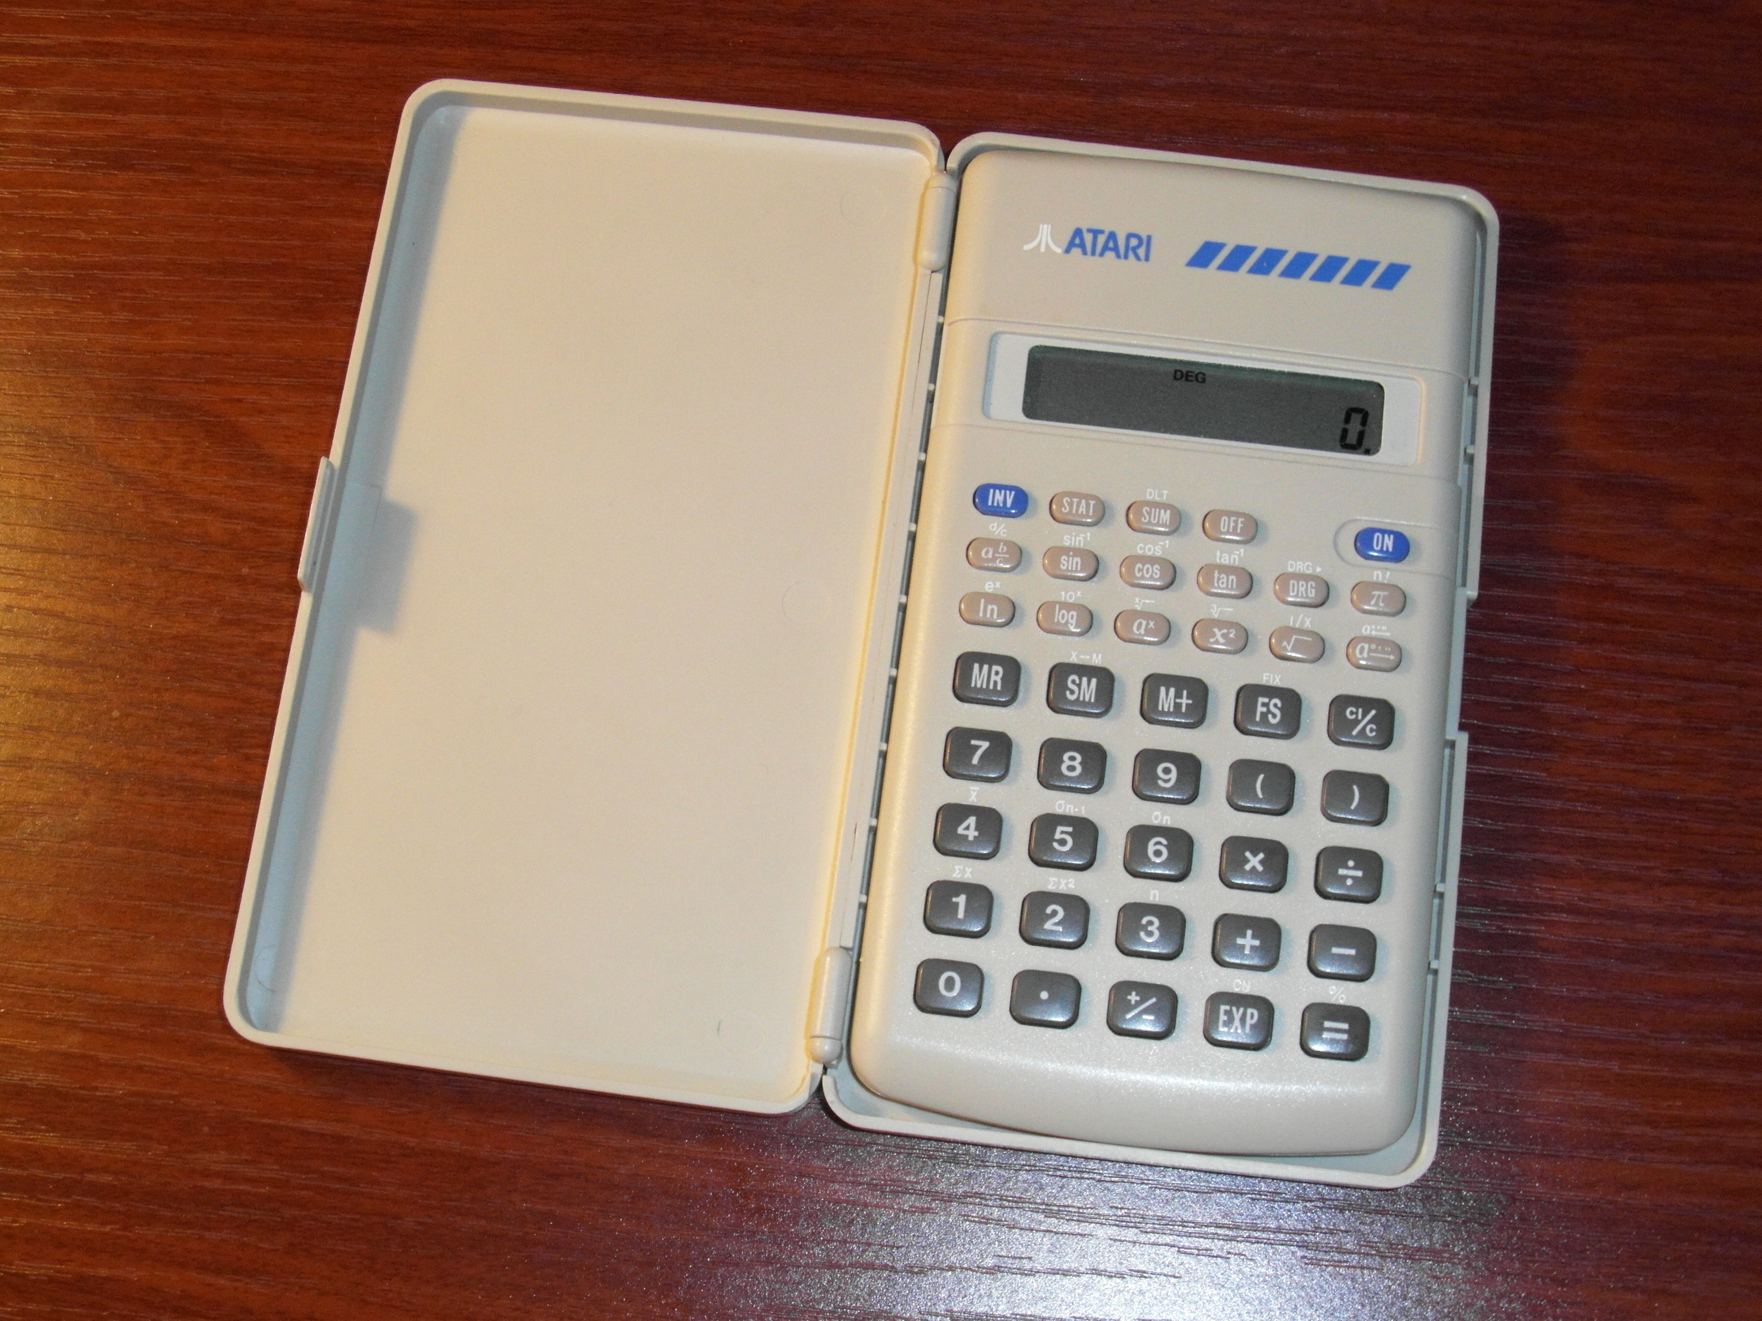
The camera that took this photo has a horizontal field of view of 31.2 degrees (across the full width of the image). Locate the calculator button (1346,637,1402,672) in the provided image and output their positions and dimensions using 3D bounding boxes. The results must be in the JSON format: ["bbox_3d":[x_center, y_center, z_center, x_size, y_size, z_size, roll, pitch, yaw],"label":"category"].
[{"bbox_3d":[0.066,-0.001,0.424,0.007,0.002,0.004,7,74,3],"label":"calculator button"}]

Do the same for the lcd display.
[{"bbox_3d":[0.043,-0.035,0.422,0.048,0.002,0.011,7,71,3],"label":"lcd display"}]

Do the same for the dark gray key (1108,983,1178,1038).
[{"bbox_3d":[0.033,0.044,0.394,0.009,0.002,0.007,7,71,3],"label":"dark gray key"}]

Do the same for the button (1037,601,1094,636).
[{"bbox_3d":[0.024,-0.005,0.405,0.007,0.002,0.004,6,72,3],"label":"button"}]

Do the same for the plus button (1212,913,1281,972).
[{"bbox_3d":[0.045,0.035,0.392,0.009,0.002,0.007,6,72,3],"label":"plus button"}]

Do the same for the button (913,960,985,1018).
[{"bbox_3d":[0.009,0.043,0.412,0.009,0.003,0.007,7,74,3],"label":"button"}]

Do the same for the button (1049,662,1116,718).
[{"bbox_3d":[0.027,0.004,0.423,0.009,0.003,0.007,7,74,3],"label":"button"}]

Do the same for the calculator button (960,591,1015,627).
[{"bbox_3d":[0.014,-0.007,0.406,0.007,0.002,0.004,6,72,3],"label":"calculator button"}]

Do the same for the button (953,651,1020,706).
[{"bbox_3d":[0.014,0.002,0.412,0.009,0.002,0.007,7,71,3],"label":"button"}]

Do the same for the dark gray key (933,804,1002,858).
[{"bbox_3d":[0.011,0.023,0.418,0.009,0.003,0.007,7,74,3],"label":"dark gray key"}]

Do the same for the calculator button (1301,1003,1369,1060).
[{"bbox_3d":[0.057,0.047,0.396,0.009,0.002,0.007,7,71,3],"label":"calculator button"}]

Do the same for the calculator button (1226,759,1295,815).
[{"bbox_3d":[0.049,0.016,0.403,0.009,0.002,0.007,7,71,3],"label":"calculator button"}]

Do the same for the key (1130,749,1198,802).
[{"bbox_3d":[0.038,0.015,0.420,0.009,0.003,0.007,7,74,3],"label":"key"}]

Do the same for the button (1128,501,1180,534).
[{"bbox_3d":[0.036,-0.019,0.418,0.007,0.002,0.004,7,71,3],"label":"button"}]

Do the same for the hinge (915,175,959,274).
[{"bbox_3d":[0.008,-0.062,0.444,0.005,0.005,0.015,7,71,3],"label":"hinge"}]

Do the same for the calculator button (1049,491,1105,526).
[{"bbox_3d":[0.026,-0.020,0.419,0.007,0.002,0.004,7,71,3],"label":"calculator button"}]

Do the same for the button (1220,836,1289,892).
[{"bbox_3d":[0.047,0.026,0.400,0.009,0.002,0.007,7,71,3],"label":"button"}]

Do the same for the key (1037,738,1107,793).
[{"bbox_3d":[0.024,0.013,0.399,0.009,0.002,0.007,6,72,3],"label":"key"}]

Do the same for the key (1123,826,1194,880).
[{"bbox_3d":[0.035,0.024,0.395,0.009,0.002,0.007,6,72,3],"label":"key"}]

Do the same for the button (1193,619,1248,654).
[{"bbox_3d":[0.046,-0.003,0.425,0.007,0.002,0.004,7,74,3],"label":"button"}]

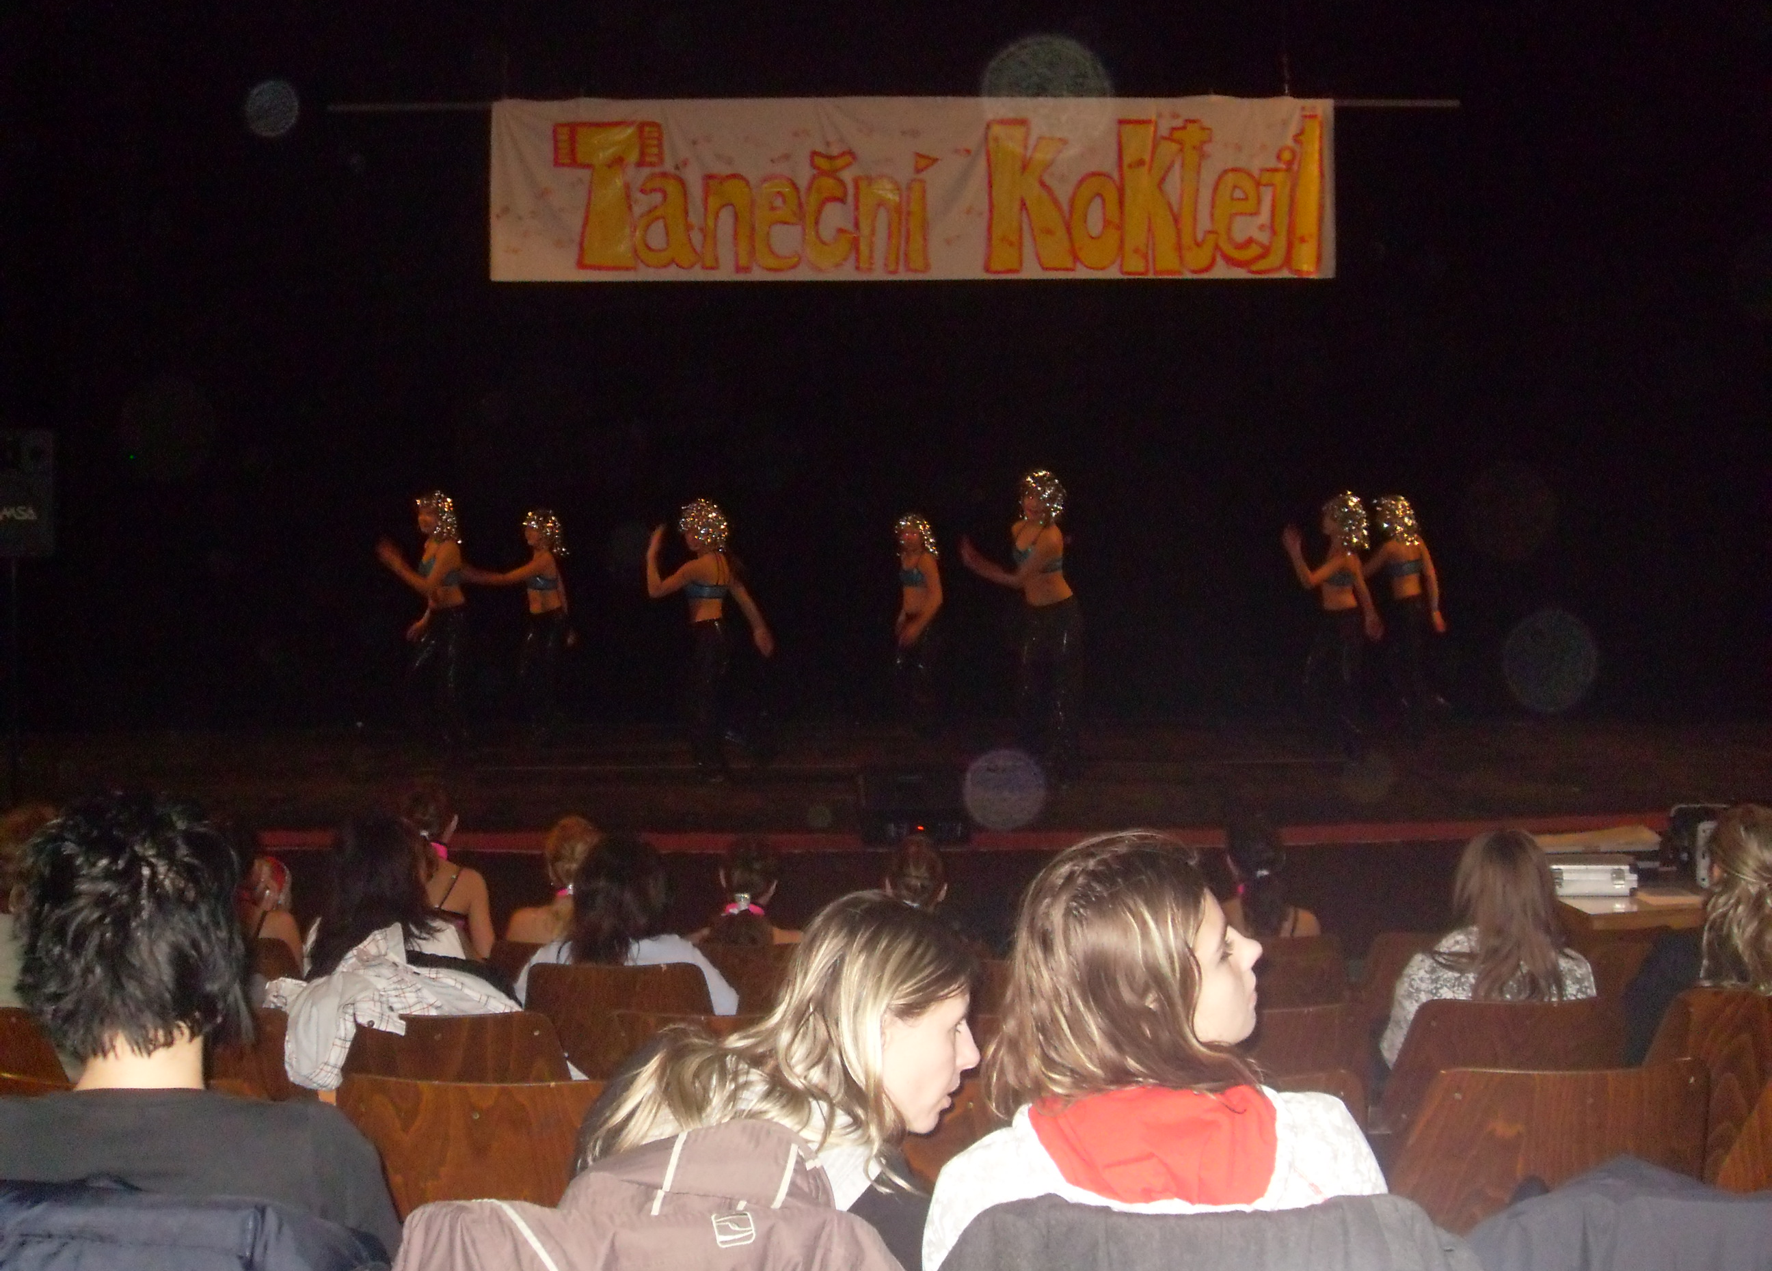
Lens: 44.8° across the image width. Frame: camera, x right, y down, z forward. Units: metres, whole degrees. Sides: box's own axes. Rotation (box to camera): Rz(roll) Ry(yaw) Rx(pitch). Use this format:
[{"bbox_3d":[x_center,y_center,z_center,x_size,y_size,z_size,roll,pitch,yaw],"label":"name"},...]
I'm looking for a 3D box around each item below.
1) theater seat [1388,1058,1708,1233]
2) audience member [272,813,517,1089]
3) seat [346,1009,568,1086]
[{"bbox_3d":[0.940,1.060,3.370,0.500,0.860,0.520,0,0,-14],"label":"theater seat"},{"bbox_3d":[-0.950,0.975,4.500,0.500,1.220,0.740,0,0,5],"label":"audience member"},{"bbox_3d":[-0.830,1.150,4.380,0.500,0.860,0.520,0,0,4],"label":"seat"}]

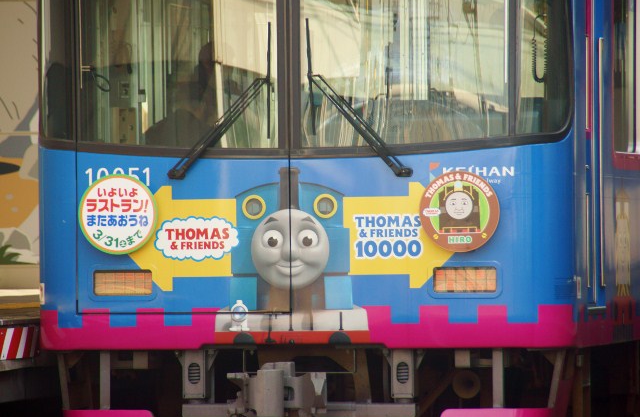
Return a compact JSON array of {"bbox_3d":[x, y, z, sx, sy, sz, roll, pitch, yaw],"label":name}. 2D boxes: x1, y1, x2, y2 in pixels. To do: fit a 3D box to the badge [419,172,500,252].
[{"bbox_3d":[0.682,0.019,26.000,0.395,0.395,0.030,0,0,9],"label":"badge"}]

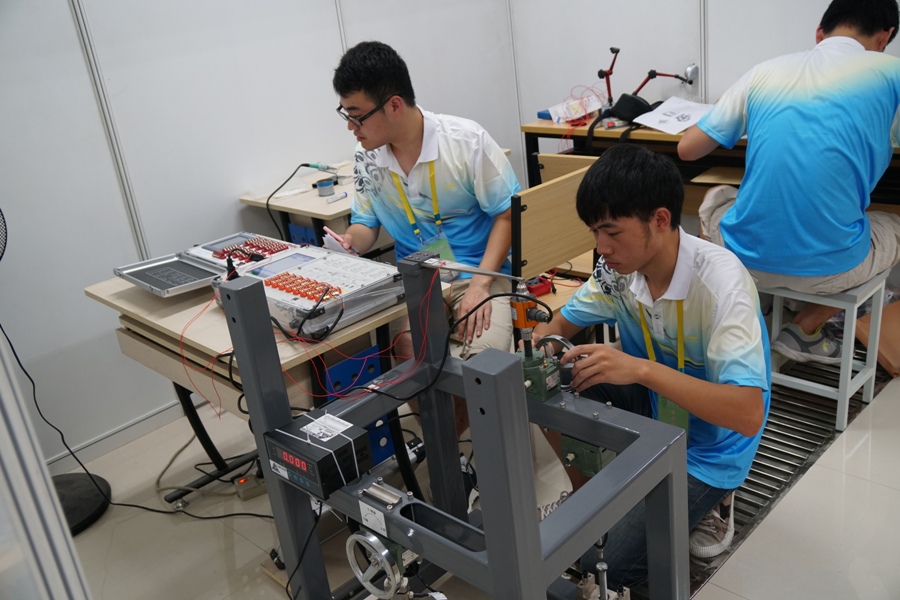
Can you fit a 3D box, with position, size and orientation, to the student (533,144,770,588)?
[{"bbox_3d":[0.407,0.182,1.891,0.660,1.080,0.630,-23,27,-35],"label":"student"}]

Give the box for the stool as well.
[{"bbox_3d":[1.158,0.128,2.648,0.345,0.447,0.255,14,30,43],"label":"stool"}]

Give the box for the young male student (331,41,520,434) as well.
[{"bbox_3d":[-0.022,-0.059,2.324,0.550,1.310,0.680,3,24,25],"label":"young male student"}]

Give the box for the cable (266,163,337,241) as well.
[{"bbox_3d":[-0.537,-0.369,3.053,0.250,0.250,0.240,-7,22,0],"label":"cable"}]

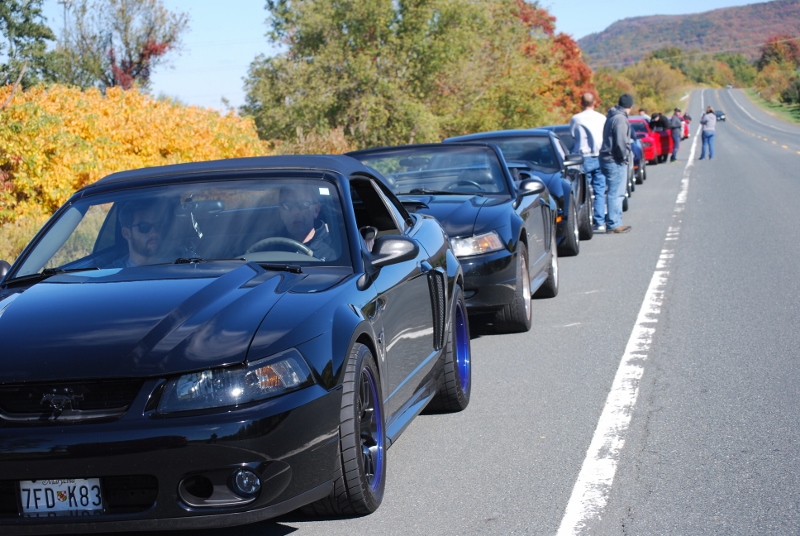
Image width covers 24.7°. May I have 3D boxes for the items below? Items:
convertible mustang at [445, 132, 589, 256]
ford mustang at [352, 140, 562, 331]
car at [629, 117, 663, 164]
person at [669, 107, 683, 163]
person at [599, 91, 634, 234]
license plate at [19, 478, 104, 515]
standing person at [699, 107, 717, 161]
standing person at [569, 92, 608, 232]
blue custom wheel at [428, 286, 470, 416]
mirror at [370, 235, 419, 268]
[{"bbox_3d":[1.272,-0.866,21.376,1.877,1.390,4.765,-4,4,10],"label":"convertible mustang"},{"bbox_3d":[0.225,-0.256,14.281,1.857,1.340,4.653,-4,4,10],"label":"ford mustang"},{"bbox_3d":[7.068,-3.836,56.662,1.850,1.380,4.650,-4,4,10],"label":"car"},{"bbox_3d":[8.954,-4.308,59.200,0.340,1.740,0.480,-3,4,6],"label":"person"},{"bbox_3d":[2.849,-1.375,23.900,0.500,1.820,0.380,1,6,45],"label":"person"},{"bbox_3d":[-1.132,0.765,6.120,0.305,0.152,0.020,-4,4,10],"label":"license plate"},{"bbox_3d":[9.889,-4.328,58.500,0.500,1.680,0.450,-5,4,-27],"label":"standing person"},{"bbox_3d":[2.530,-1.411,24.300,0.530,1.830,0.340,-4,4,-12],"label":"standing person"},{"bbox_3d":[0.182,0.413,9.437,0.270,0.660,0.660,-4,4,10],"label":"blue custom wheel"},{"bbox_3d":[-0.019,-0.072,7.750,0.210,0.145,0.130,-4,4,10],"label":"mirror"}]

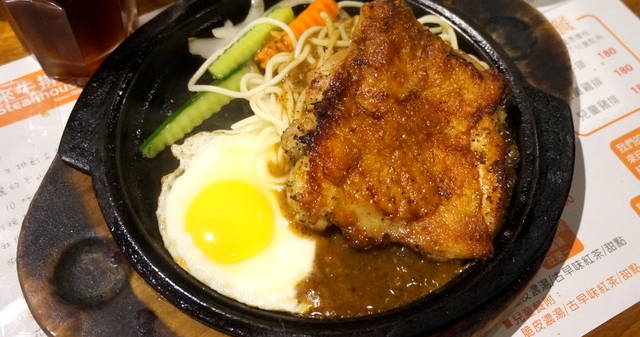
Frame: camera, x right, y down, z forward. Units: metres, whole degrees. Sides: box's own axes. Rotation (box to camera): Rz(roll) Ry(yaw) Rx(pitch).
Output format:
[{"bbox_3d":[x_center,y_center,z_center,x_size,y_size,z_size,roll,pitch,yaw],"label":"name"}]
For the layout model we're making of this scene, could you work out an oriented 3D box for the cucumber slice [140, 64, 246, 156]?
[{"bbox_3d":[-0.066,-0.032,0.381,0.013,0.011,0.072,39,64,21],"label":"cucumber slice"}]

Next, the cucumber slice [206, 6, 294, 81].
[{"bbox_3d":[-0.037,-0.072,0.401,0.013,0.011,0.063,32,62,18],"label":"cucumber slice"}]

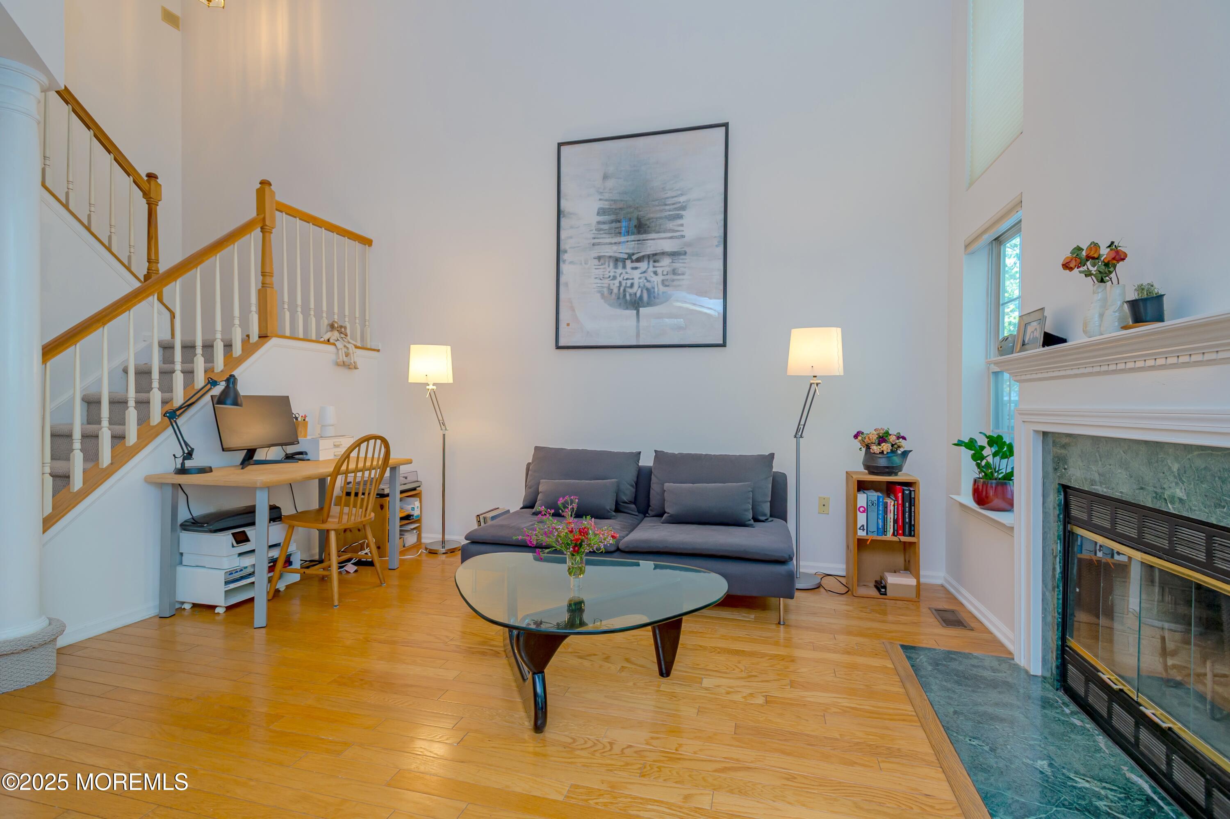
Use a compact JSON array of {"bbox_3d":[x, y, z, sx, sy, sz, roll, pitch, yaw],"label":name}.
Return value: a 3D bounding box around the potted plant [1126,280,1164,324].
[{"bbox_3d":[1.516,-0.299,1.659,0.085,0.125,0.085,1,0,14],"label":"potted plant"}]

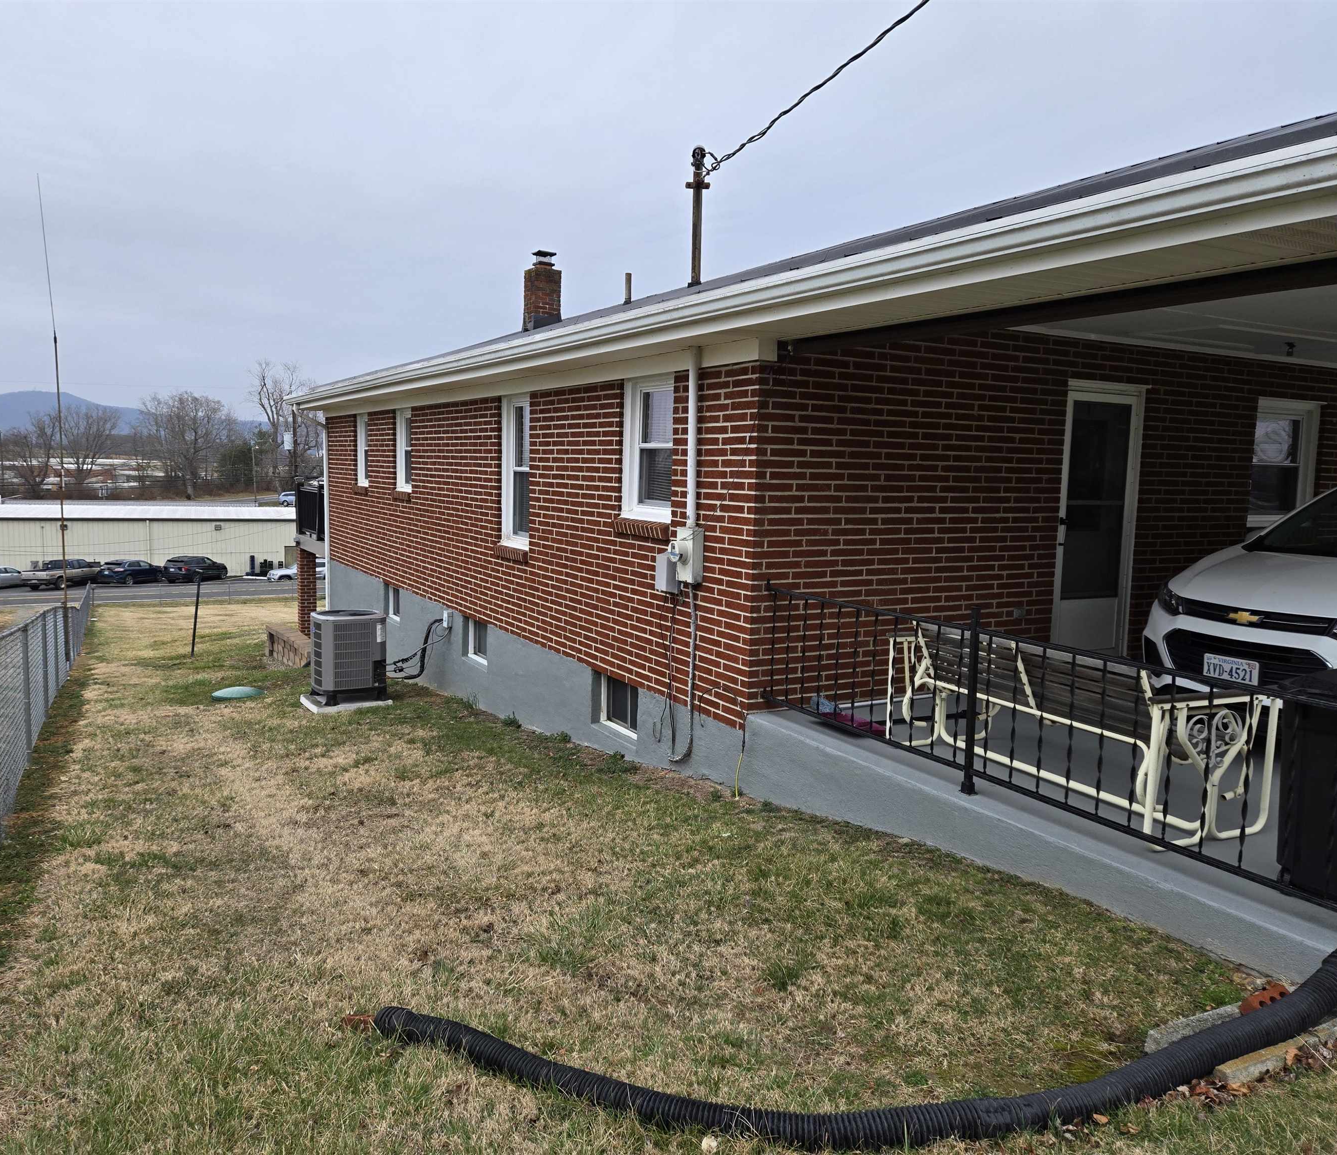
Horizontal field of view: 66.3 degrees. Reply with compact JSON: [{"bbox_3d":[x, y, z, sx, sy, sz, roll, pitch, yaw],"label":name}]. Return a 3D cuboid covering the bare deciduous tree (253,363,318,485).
[{"bbox_3d":[-53.177,-21.037,142.000,9.690,18.200,9.690,-1,7,-20],"label":"bare deciduous tree"}]

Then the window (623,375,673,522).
[{"bbox_3d":[-0.115,-0.934,7.425,0.120,1.035,0.750,-2,7,-30],"label":"window"}]

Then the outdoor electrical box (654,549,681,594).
[{"bbox_3d":[-0.010,-0.026,7.113,0.095,0.285,0.175,-2,7,-30],"label":"outdoor electrical box"}]

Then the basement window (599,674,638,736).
[{"bbox_3d":[-0.318,1.003,7.991,0.100,0.460,0.790,-2,7,-30],"label":"basement window"}]

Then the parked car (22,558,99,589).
[{"bbox_3d":[-39.978,-0.230,67.578,1.980,1.830,5.700,1,6,1],"label":"parked car"}]

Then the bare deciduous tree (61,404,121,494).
[{"bbox_3d":[-76.675,-17.110,136.000,6.960,11.990,6.960,-2,7,-29],"label":"bare deciduous tree"}]

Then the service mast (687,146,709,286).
[{"bbox_3d":[0.188,-2.312,6.562,0.140,0.889,0.120,-2,7,-30],"label":"service mast"}]

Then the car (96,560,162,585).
[{"bbox_3d":[-36.774,-0.421,70.044,1.930,1.740,4.780,2,6,6],"label":"car"}]

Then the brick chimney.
[{"bbox_3d":[-1.845,-4.178,14.930,0.410,1.206,0.410,-2,7,-30],"label":"brick chimney"}]

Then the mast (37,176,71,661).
[{"bbox_3d":[-10.111,-2.468,16.825,0.120,7.942,0.120,-2,7,-30],"label":"mast"}]

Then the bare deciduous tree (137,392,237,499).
[{"bbox_3d":[-59.259,-16.296,126.000,11.130,13.190,11.130,-2,7,-25],"label":"bare deciduous tree"}]

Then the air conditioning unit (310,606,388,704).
[{"bbox_3d":[-3.540,0.868,11.322,0.710,0.900,0.710,-2,7,-30],"label":"air conditioning unit"}]

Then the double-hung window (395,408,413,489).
[{"bbox_3d":[-3.239,-1.581,12.794,0.110,1.040,0.800,-2,7,-30],"label":"double-hung window"}]

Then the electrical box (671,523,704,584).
[{"bbox_3d":[0.108,-0.147,6.745,0.190,0.360,0.200,-2,7,-30],"label":"electrical box"}]

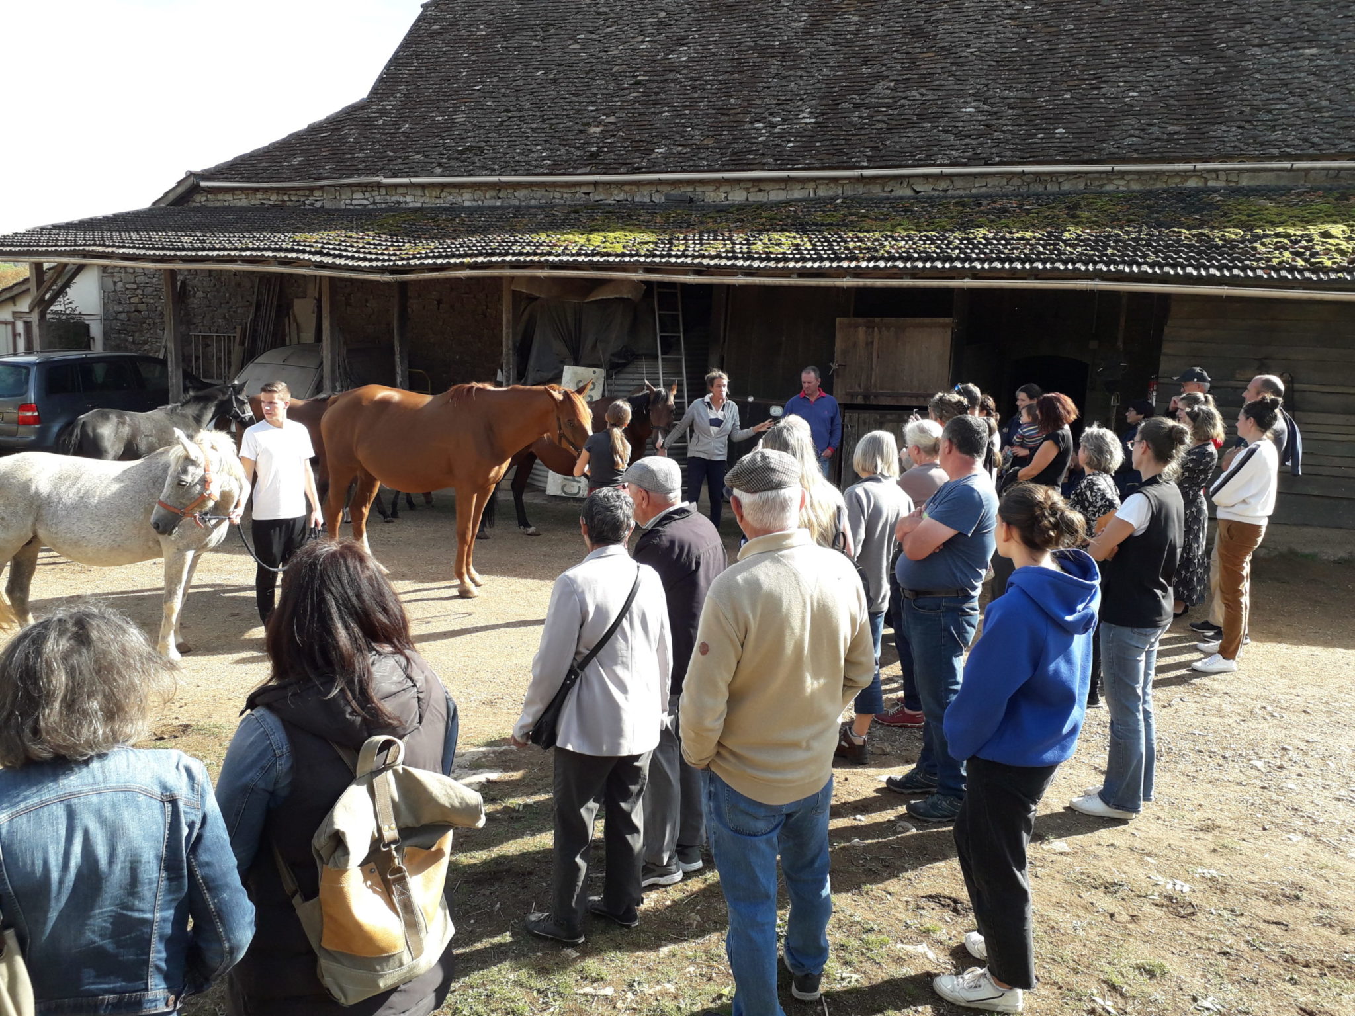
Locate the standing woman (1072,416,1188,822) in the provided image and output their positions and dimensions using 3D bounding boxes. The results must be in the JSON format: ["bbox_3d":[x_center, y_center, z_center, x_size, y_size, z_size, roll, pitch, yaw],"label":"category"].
[{"bbox_3d":[1.985,0.521,4.621,0.440,1.710,0.480,8,12,34],"label":"standing woman"}]

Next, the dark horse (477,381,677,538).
[{"bbox_3d":[-0.987,-0.467,10.416,2.000,1.530,0.550,2,10,8],"label":"dark horse"}]

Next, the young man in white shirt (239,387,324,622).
[{"bbox_3d":[-2.595,0.032,6.900,0.530,1.720,0.320,-1,10,-10],"label":"young man in white shirt"}]

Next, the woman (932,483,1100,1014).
[{"bbox_3d":[1.064,0.749,3.385,0.480,1.660,0.480,10,13,41],"label":"woman"}]

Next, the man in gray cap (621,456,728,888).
[{"bbox_3d":[-0.016,0.608,4.075,0.460,1.660,0.500,7,12,31],"label":"man in gray cap"}]

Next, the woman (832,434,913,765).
[{"bbox_3d":[0.904,0.439,5.208,0.470,1.630,0.380,-4,11,-27],"label":"woman"}]

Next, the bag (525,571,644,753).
[{"bbox_3d":[-0.323,0.494,3.685,0.380,0.610,0.300,2,10,5],"label":"bag"}]

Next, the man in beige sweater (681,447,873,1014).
[{"bbox_3d":[0.290,0.718,3.227,0.580,1.750,0.420,0,10,-8],"label":"man in beige sweater"}]

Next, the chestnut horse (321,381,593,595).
[{"bbox_3d":[-1.756,-0.181,8.324,2.300,1.670,0.600,4,10,14],"label":"chestnut horse"}]

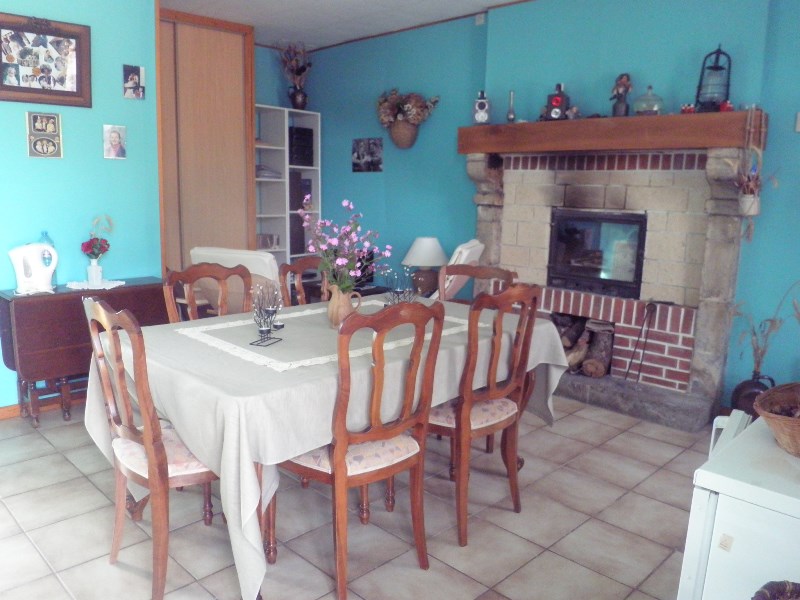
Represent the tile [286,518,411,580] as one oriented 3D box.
[{"bbox_3d":[-0.187,0.912,2.229,0.340,0.010,0.340,-8,13,-44],"label":"tile"}]

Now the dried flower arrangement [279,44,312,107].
[{"bbox_3d":[-0.988,-2.142,5.734,0.300,0.630,0.280,2,9,0],"label":"dried flower arrangement"}]

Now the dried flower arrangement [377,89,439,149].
[{"bbox_3d":[0.061,-1.480,4.900,0.550,0.500,0.240,9,12,41],"label":"dried flower arrangement"}]

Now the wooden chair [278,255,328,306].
[{"bbox_3d":[-0.306,0.284,3.063,0.480,0.959,0.460,10,13,43],"label":"wooden chair"}]

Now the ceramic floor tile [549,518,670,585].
[{"bbox_3d":[0.788,0.934,2.231,0.340,0.010,0.340,-8,13,-44],"label":"ceramic floor tile"}]

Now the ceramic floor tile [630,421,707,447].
[{"bbox_3d":[1.548,0.763,3.458,0.340,0.010,0.340,-8,13,-44],"label":"ceramic floor tile"}]

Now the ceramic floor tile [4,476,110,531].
[{"bbox_3d":[-1.416,0.840,2.494,0.340,0.010,0.340,-8,13,-44],"label":"ceramic floor tile"}]

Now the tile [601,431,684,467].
[{"bbox_3d":[1.301,0.796,3.216,0.340,0.010,0.340,-8,13,-44],"label":"tile"}]

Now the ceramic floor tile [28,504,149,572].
[{"bbox_3d":[-1.169,0.886,2.253,0.340,0.010,0.340,-8,13,-44],"label":"ceramic floor tile"}]

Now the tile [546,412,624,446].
[{"bbox_3d":[1.059,0.751,3.453,0.340,0.010,0.340,-8,13,-44],"label":"tile"}]

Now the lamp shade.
[{"bbox_3d":[0.207,-0.394,4.880,0.370,0.240,0.370,2,9,0],"label":"lamp shade"}]

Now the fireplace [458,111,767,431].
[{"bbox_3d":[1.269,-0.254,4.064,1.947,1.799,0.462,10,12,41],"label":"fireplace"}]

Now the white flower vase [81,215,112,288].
[{"bbox_3d":[-1.752,-0.282,3.475,0.170,0.400,0.160,-8,13,-44],"label":"white flower vase"}]

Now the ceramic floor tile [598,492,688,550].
[{"bbox_3d":[1.033,0.901,2.469,0.340,0.010,0.340,-8,13,-44],"label":"ceramic floor tile"}]

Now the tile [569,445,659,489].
[{"bbox_3d":[1.059,0.834,2.986,0.345,0.010,0.345,-8,13,-44],"label":"tile"}]

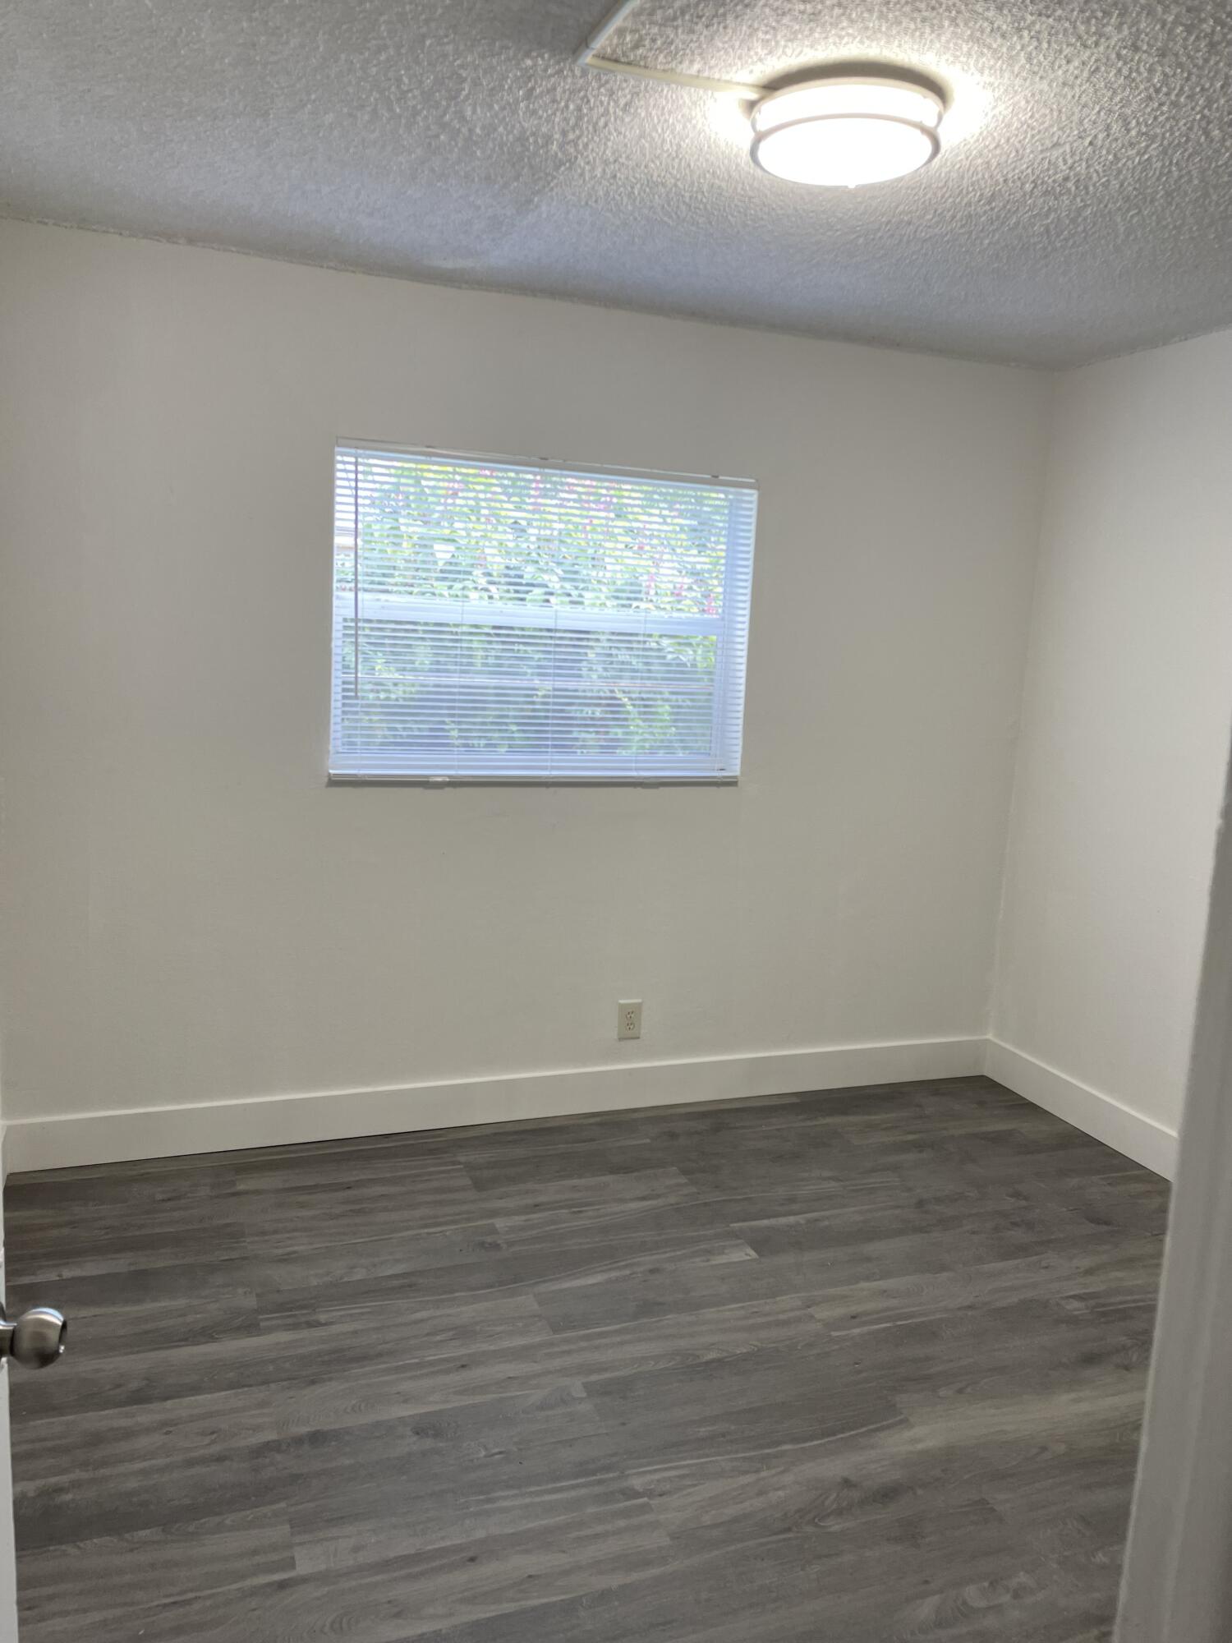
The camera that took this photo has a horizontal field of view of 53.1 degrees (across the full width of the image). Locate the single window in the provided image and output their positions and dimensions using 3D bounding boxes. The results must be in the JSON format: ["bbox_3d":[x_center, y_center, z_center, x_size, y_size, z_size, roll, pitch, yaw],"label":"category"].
[{"bbox_3d":[-0.198,-0.592,3.691,1.287,0.923,0.100,-1,10,-21],"label":"single window"}]

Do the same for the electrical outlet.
[{"bbox_3d":[0.046,0.639,3.971,0.076,0.124,0.012,-1,10,-21],"label":"electrical outlet"}]

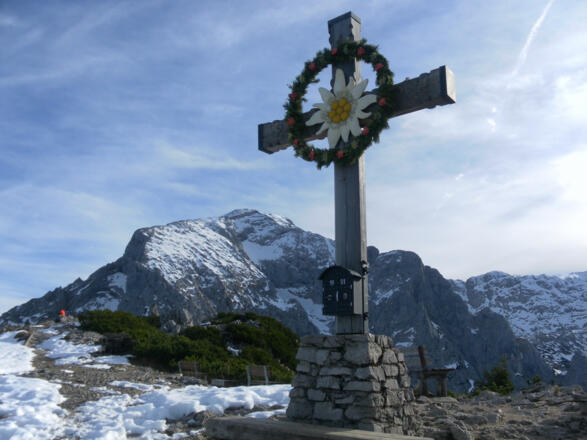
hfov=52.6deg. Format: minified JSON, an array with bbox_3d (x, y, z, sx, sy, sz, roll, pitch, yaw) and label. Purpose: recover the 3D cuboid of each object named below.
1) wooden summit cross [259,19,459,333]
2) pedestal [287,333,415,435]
[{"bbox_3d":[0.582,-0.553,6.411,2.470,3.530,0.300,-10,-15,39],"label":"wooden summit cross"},{"bbox_3d":[0.560,1.622,6.000,1.040,0.890,0.800,-10,-15,39],"label":"pedestal"}]

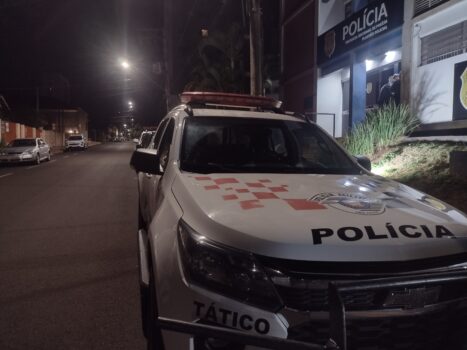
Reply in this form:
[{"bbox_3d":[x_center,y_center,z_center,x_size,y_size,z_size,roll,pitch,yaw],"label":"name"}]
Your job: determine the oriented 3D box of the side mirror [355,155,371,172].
[{"bbox_3d":[1.135,-0.088,3.345,0.230,0.185,0.130,0,5,-16],"label":"side mirror"}]

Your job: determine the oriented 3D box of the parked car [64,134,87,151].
[{"bbox_3d":[-16.682,-3.370,38.600,1.760,1.550,4.200,-2,6,-17],"label":"parked car"}]

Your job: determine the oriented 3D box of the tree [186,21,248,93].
[{"bbox_3d":[-0.750,-3.601,16.819,2.800,6.647,2.800,-2,6,-16],"label":"tree"}]

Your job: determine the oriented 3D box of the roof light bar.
[{"bbox_3d":[-0.010,-0.810,3.970,1.090,0.110,0.270,0,5,-16],"label":"roof light bar"}]

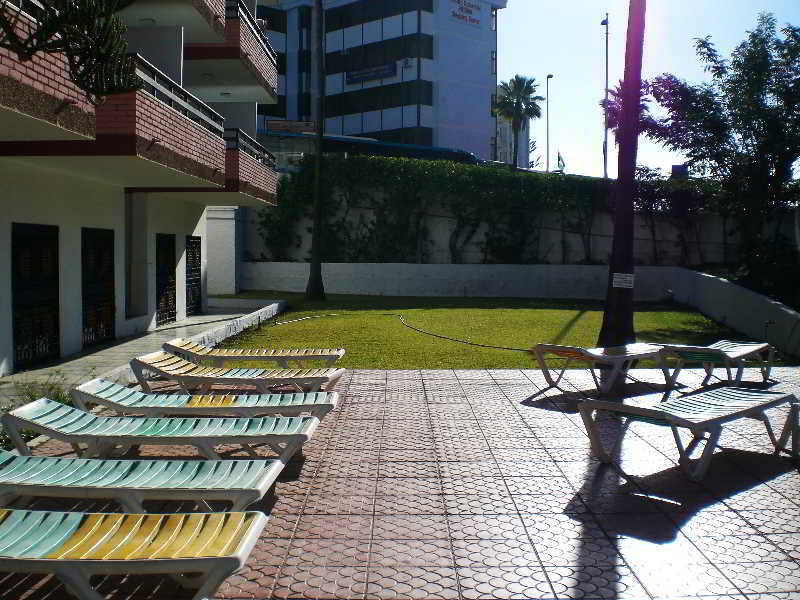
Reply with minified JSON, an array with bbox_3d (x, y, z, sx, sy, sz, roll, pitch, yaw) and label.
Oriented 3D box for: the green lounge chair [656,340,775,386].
[{"bbox_3d":[3.540,0.682,9.732,0.650,0.480,1.906,2,4,38],"label":"green lounge chair"}]

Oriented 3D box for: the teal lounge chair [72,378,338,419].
[{"bbox_3d":[-1.434,0.872,6.703,1.906,0.480,0.650,0,3,-1],"label":"teal lounge chair"}]

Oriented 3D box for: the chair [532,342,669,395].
[{"bbox_3d":[2.374,0.689,9.656,1.906,0.480,0.650,-3,4,-37],"label":"chair"}]

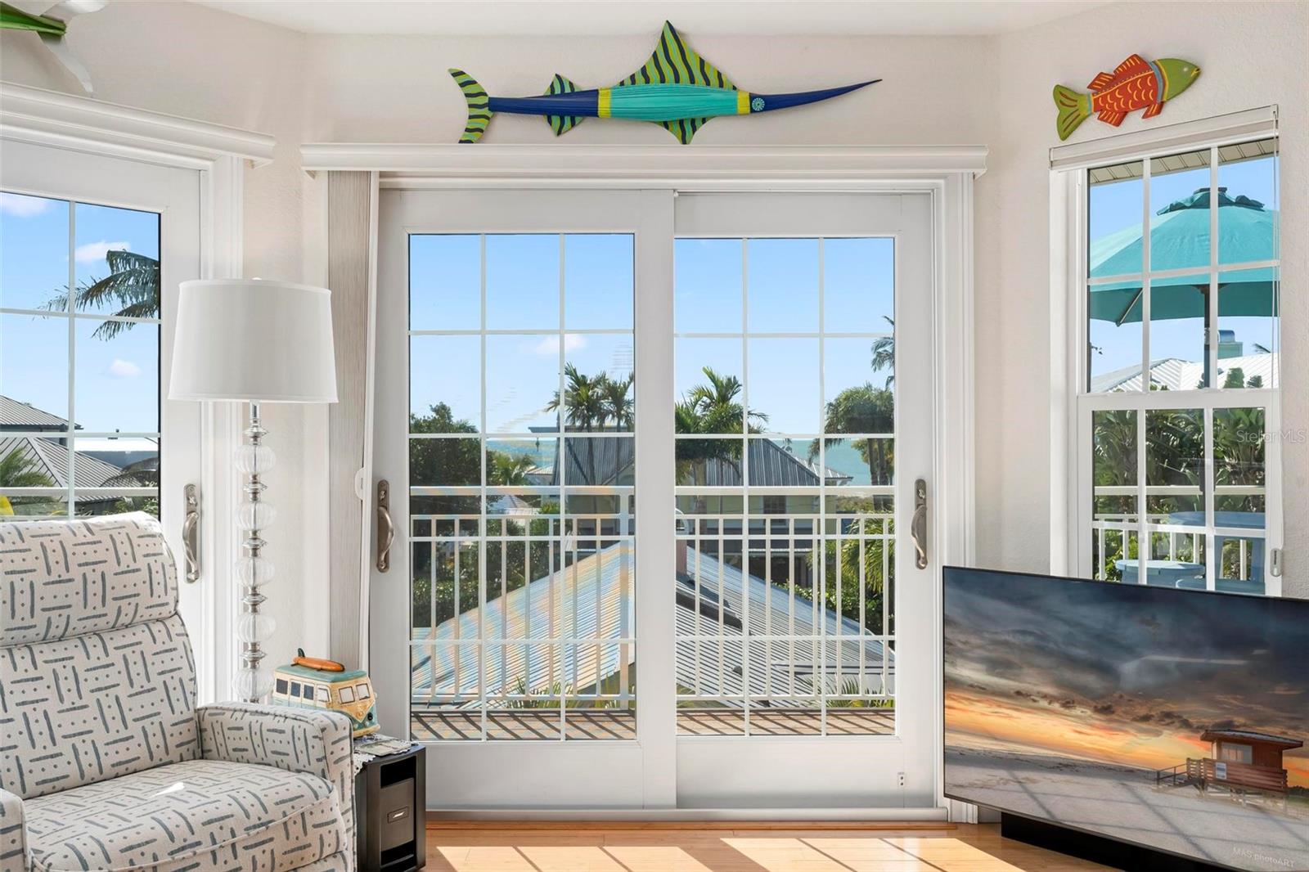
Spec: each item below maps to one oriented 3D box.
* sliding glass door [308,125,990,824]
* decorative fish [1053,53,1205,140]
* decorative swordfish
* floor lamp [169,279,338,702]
[{"bbox_3d":[-0.029,0.165,3.370,2.040,2.070,0.190,0,0,0],"label":"sliding glass door"},{"bbox_3d":[1.326,-0.970,3.083,0.412,0.204,0.035,0,0,45],"label":"decorative fish"},{"bbox_3d":[0.032,-1.055,3.280,1.300,0.370,0.100,0,0,0],"label":"decorative swordfish"},{"bbox_3d":[-1.043,0.396,2.850,0.413,1.610,0.413,0,0,0],"label":"floor lamp"}]

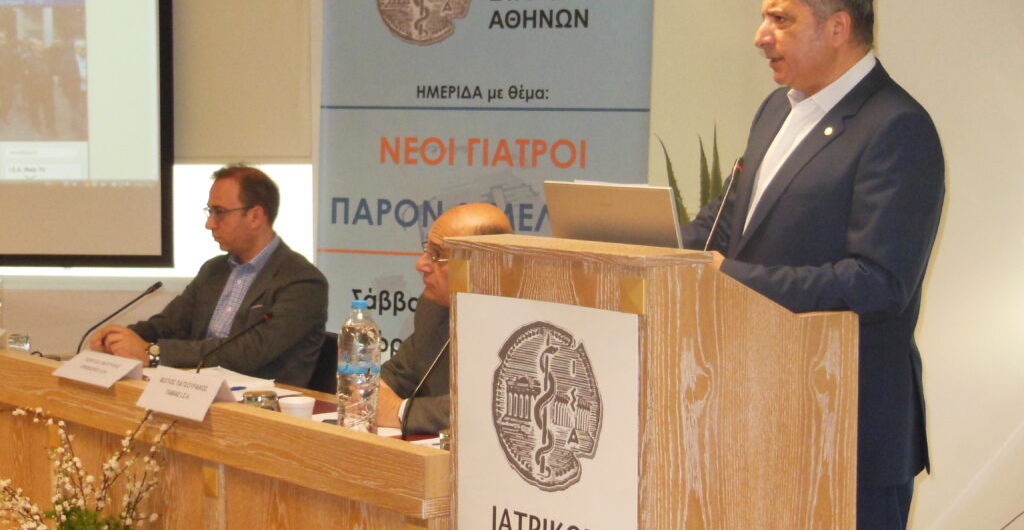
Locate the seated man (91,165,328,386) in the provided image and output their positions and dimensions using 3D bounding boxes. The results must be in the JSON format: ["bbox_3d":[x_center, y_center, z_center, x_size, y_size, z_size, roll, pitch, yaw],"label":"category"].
[{"bbox_3d":[-0.800,0.388,5.476,0.680,1.300,0.520,-3,6,-34],"label":"seated man"}]

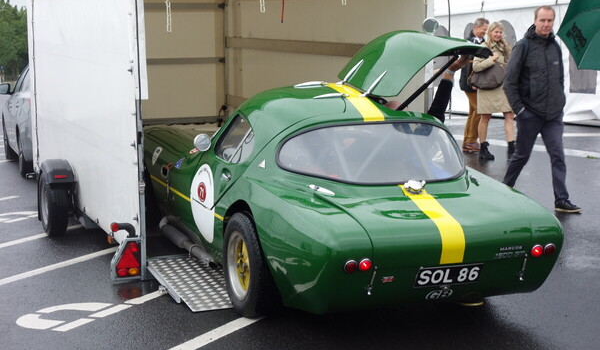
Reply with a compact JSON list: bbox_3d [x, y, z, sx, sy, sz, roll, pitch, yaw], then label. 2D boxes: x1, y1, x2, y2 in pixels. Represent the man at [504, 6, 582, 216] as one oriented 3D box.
[{"bbox_3d":[2.100,-0.587,9.853,0.540,1.750,0.680,-5,9,-32],"label":"man"}]

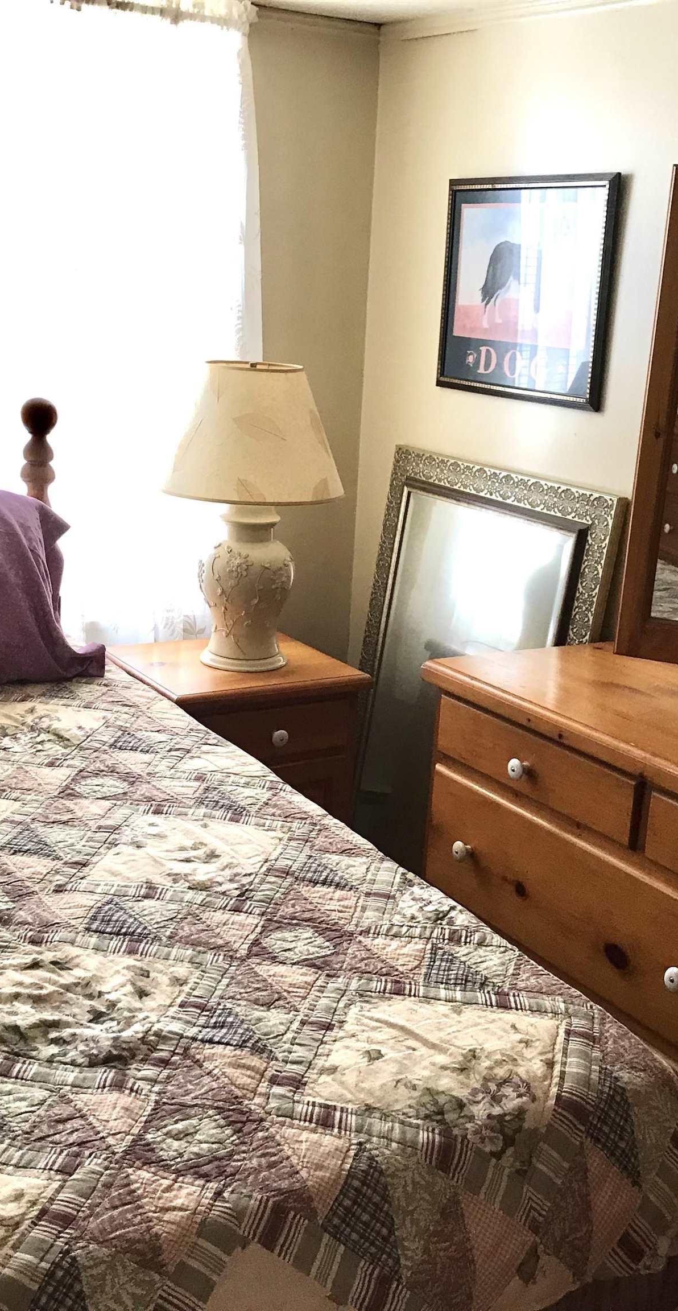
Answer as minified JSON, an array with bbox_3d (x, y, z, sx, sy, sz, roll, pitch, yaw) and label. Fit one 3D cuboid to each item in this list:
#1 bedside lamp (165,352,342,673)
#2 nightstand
[{"bbox_3d":[-0.201,-0.319,3.229,0.409,0.681,0.409,3,15,-1],"label":"bedside lamp"},{"bbox_3d":[-0.264,0.299,3.357,0.498,0.585,0.436,-7,18,-33],"label":"nightstand"}]

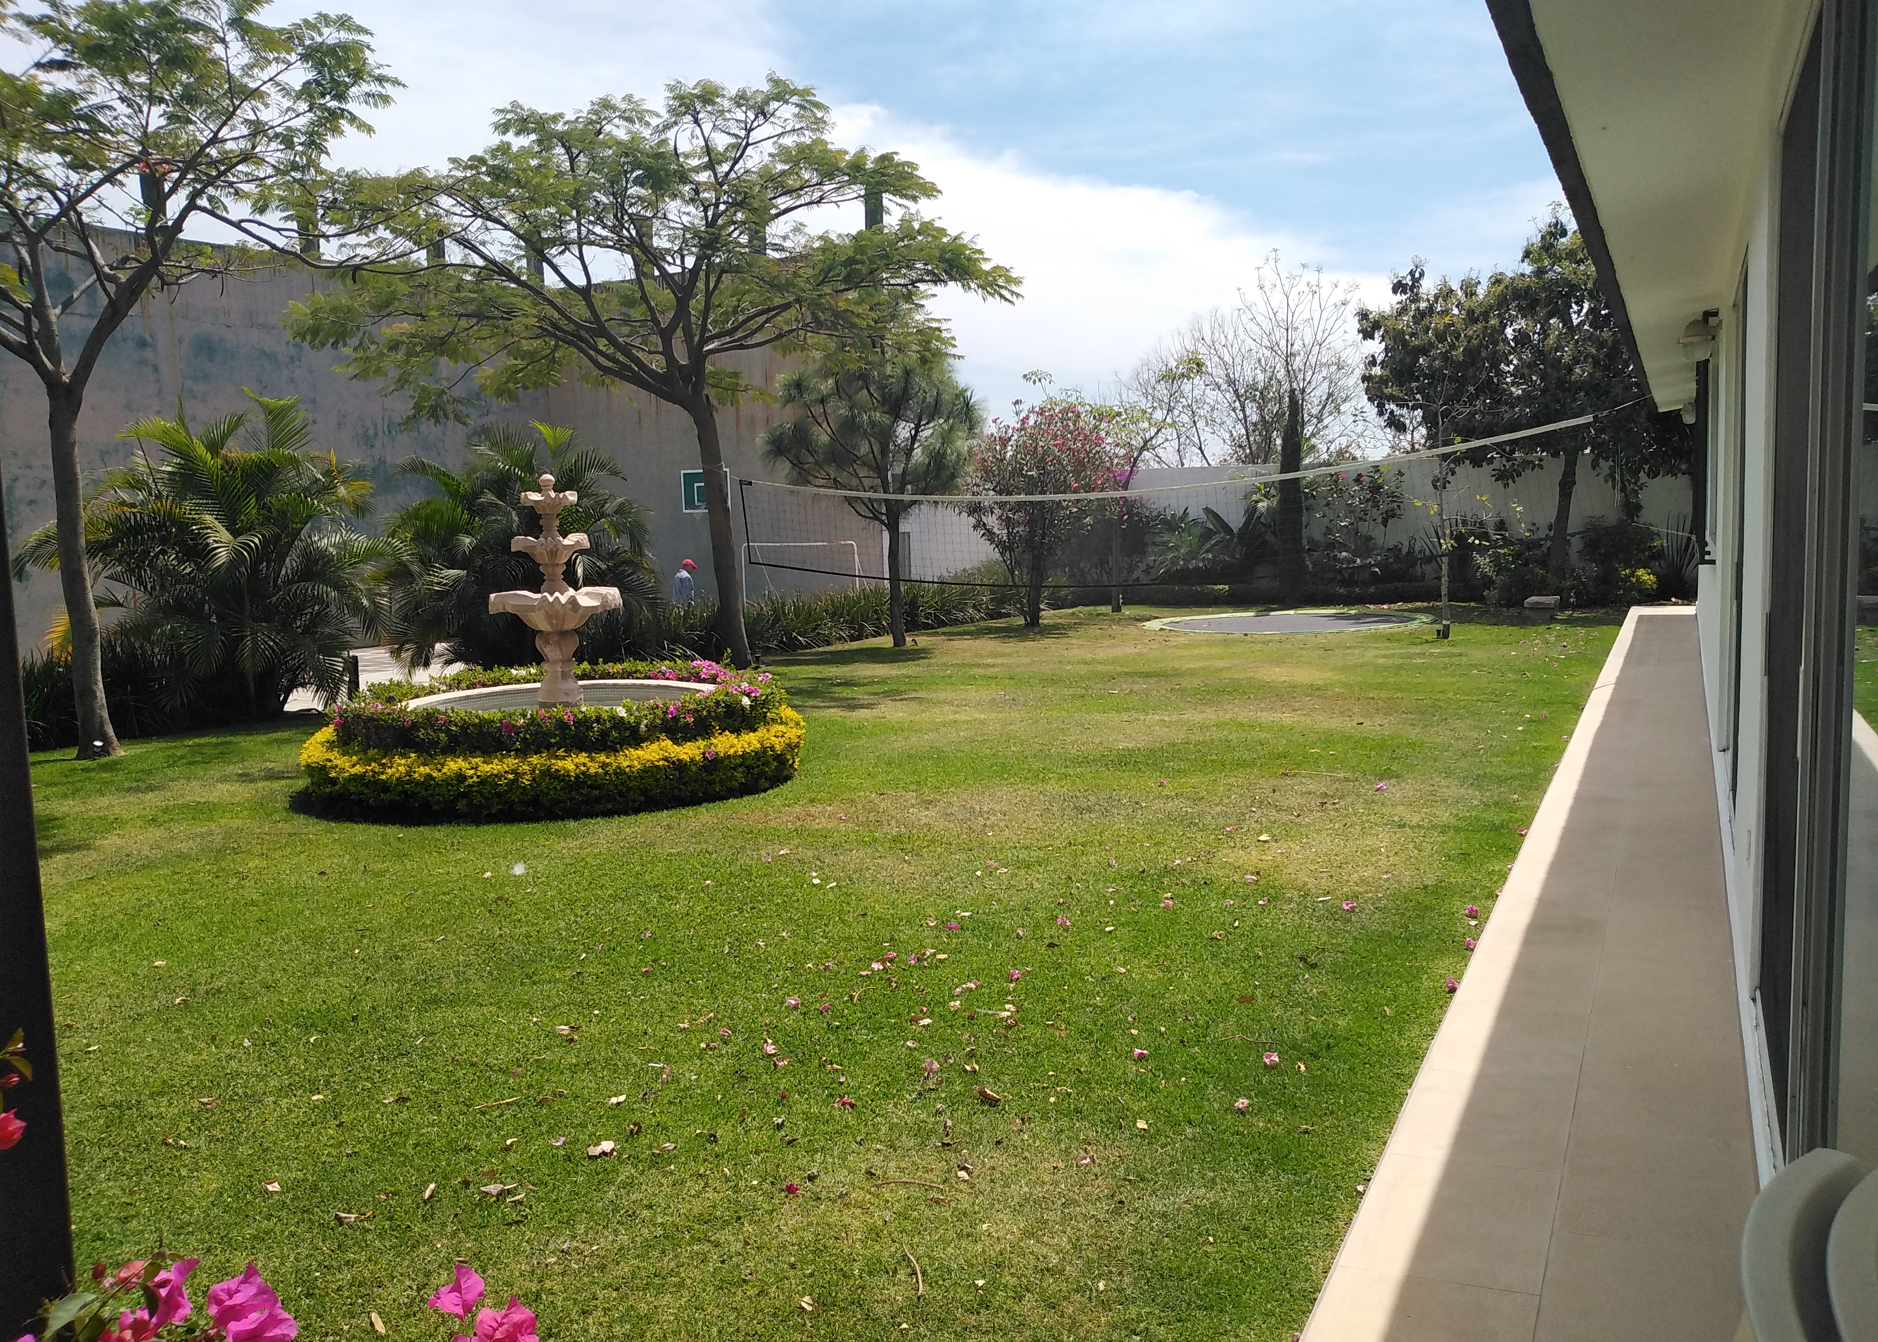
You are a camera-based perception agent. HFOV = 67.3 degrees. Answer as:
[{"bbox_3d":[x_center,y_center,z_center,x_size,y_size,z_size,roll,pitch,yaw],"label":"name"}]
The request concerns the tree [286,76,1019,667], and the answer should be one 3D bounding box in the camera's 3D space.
[{"bbox_3d":[-3.597,-3.552,16.820,8.600,7.150,7.500,-3,6,-11],"label":"tree"}]

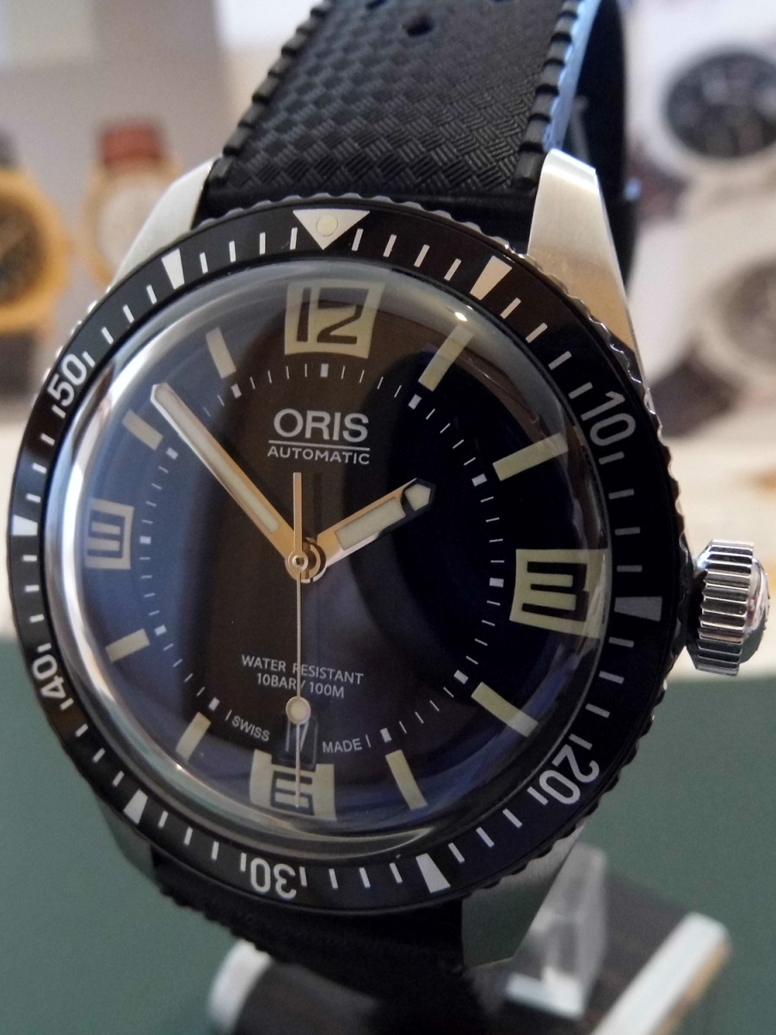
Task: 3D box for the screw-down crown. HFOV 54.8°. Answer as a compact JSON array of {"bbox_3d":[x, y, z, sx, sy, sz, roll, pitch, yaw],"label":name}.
[{"bbox_3d":[0.018,0.005,0.040,0.004,0.007,0.007,7,4,18],"label":"screw-down crown"}]

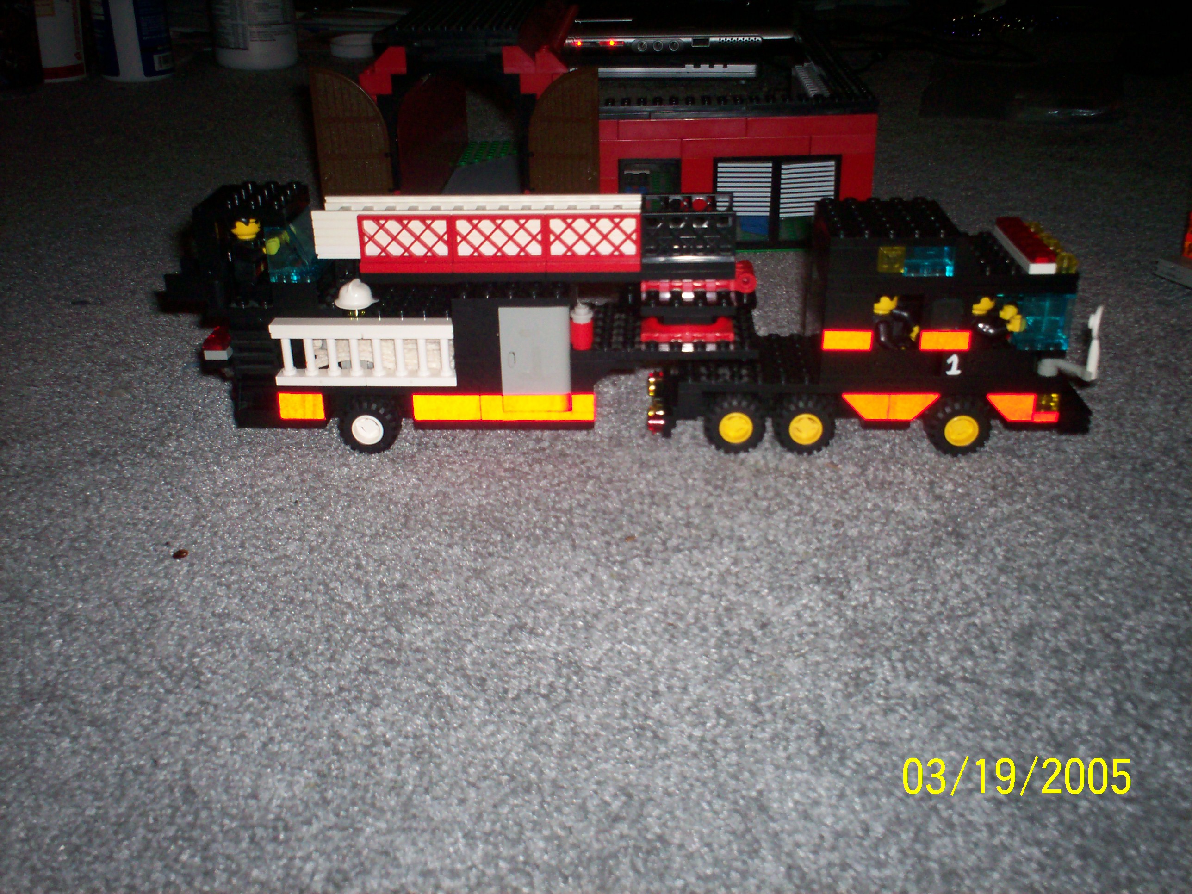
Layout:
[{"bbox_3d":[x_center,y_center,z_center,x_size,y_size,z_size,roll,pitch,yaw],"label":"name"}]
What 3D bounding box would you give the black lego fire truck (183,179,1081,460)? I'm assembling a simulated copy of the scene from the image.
[{"bbox_3d":[0.010,-0.048,0.441,0.321,0.089,0.050,0,26,4],"label":"black lego fire truck"}]

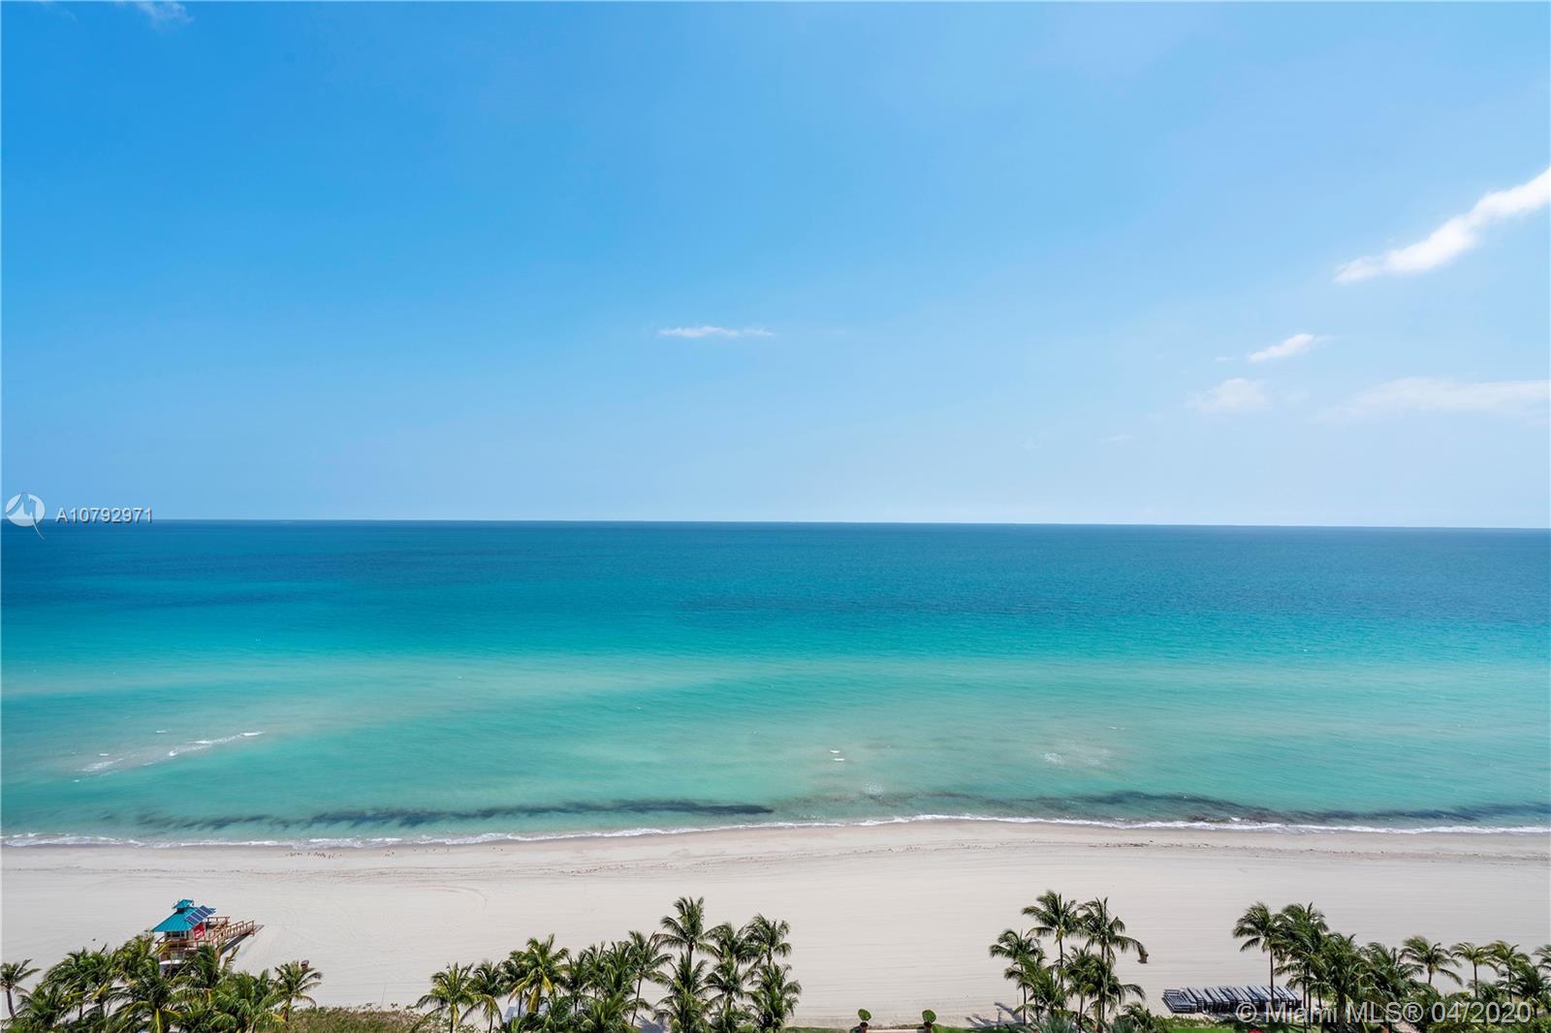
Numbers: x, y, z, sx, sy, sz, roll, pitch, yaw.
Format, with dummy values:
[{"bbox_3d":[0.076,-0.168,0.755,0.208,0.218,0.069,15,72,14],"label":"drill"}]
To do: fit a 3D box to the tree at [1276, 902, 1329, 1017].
[{"bbox_3d":[50.360,43.310,65.780,5.200,11.100,5.000,0,-1,0],"label":"tree"}]

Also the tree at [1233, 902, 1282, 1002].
[{"bbox_3d":[47.440,43.560,67.210,5.200,10.600,5.000,0,-1,0],"label":"tree"}]

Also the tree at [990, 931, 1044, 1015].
[{"bbox_3d":[23.210,44.510,66.530,5.300,9.240,5.300,0,0,0],"label":"tree"}]

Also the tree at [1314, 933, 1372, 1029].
[{"bbox_3d":[52.920,44.110,64.250,5.400,9.500,5.200,0,-1,0],"label":"tree"}]

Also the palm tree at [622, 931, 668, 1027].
[{"bbox_3d":[-12.520,44.350,66.070,4.550,9.240,4.550,0,0,0],"label":"palm tree"}]

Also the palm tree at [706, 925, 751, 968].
[{"bbox_3d":[-4.470,44.210,66.500,4.460,9.600,4.460,0,0,0],"label":"palm tree"}]

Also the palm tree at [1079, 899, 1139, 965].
[{"bbox_3d":[31.500,43.120,65.510,5.600,11.300,5.200,0,-1,0],"label":"palm tree"}]

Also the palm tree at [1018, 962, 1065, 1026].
[{"bbox_3d":[24.760,45.320,64.170,4.420,7.600,4.420,0,0,0],"label":"palm tree"}]

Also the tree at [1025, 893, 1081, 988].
[{"bbox_3d":[26.990,43.060,66.590,5.600,11.400,5.200,0,-1,0],"label":"tree"}]

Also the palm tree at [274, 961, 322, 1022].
[{"bbox_3d":[-45.720,45.690,65.950,4.900,6.260,4.900,0,0,0],"label":"palm tree"}]

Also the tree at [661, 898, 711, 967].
[{"bbox_3d":[-8.310,42.980,65.410,5.200,11.200,5.000,0,-1,0],"label":"tree"}]

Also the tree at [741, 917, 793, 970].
[{"bbox_3d":[-0.850,43.930,66.910,4.970,10.200,4.970,0,0,0],"label":"tree"}]

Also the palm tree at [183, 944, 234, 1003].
[{"bbox_3d":[-55.180,45.180,67.000,4.980,7.200,4.980,0,0,0],"label":"palm tree"}]

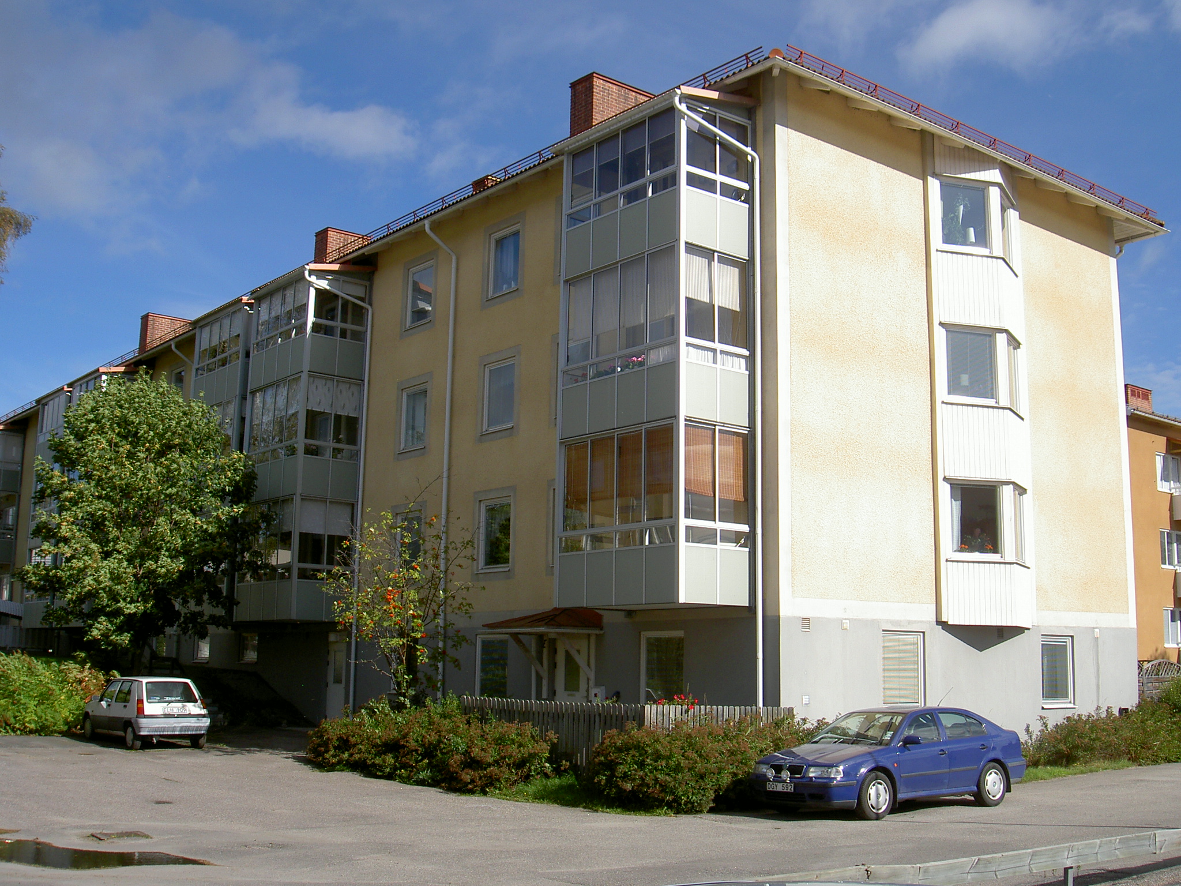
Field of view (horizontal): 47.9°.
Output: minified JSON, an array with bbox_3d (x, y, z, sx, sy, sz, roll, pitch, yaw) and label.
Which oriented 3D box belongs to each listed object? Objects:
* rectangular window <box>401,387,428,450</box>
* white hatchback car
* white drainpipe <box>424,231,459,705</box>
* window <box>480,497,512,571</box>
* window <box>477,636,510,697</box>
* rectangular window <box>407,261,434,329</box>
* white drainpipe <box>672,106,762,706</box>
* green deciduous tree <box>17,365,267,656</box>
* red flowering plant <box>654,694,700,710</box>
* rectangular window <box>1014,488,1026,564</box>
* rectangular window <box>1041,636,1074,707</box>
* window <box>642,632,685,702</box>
[{"bbox_3d":[-3.868,-0.546,29.326,0.120,1.410,1.120,8,-12,-38],"label":"rectangular window"},{"bbox_3d":[-9.242,5.494,27.503,1.580,1.400,3.590,8,-11,-38],"label":"white hatchback car"},{"bbox_3d":[-3.298,0.607,27.557,0.820,10.750,0.110,8,-12,-38],"label":"white drainpipe"},{"bbox_3d":[-1.875,1.838,26.710,0.120,1.380,1.070,8,-12,-38],"label":"window"},{"bbox_3d":[-1.879,4.378,25.858,0.120,1.290,1.130,8,-12,-38],"label":"window"},{"bbox_3d":[-3.808,-3.323,30.113,0.120,1.340,1.100,8,-12,-38],"label":"rectangular window"},{"bbox_3d":[1.942,-0.319,20.138,1.850,10.320,0.120,8,-12,-38],"label":"white drainpipe"},{"bbox_3d":[-10.987,2.152,32.500,5.900,7.800,6.000,9,-12,-38],"label":"green deciduous tree"},{"bbox_3d":[1.264,3.820,19.500,0.660,0.320,0.380,9,-12,-38],"label":"red flowering plant"},{"bbox_3d":[7.756,1.509,24.077,0.110,1.270,1.020,-4,-10,28],"label":"rectangular window"},{"bbox_3d":[9.211,4.511,26.356,1.130,1.380,0.130,9,-12,-38],"label":"rectangular window"},{"bbox_3d":[1.313,4.026,23.515,0.140,1.380,1.120,9,-12,-38],"label":"window"}]

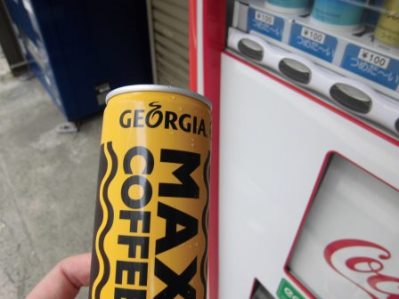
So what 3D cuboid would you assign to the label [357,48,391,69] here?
[{"bbox_3d":[0.174,-0.090,0.298,0.002,0.010,0.031,-24,46,-27],"label":"label"}]

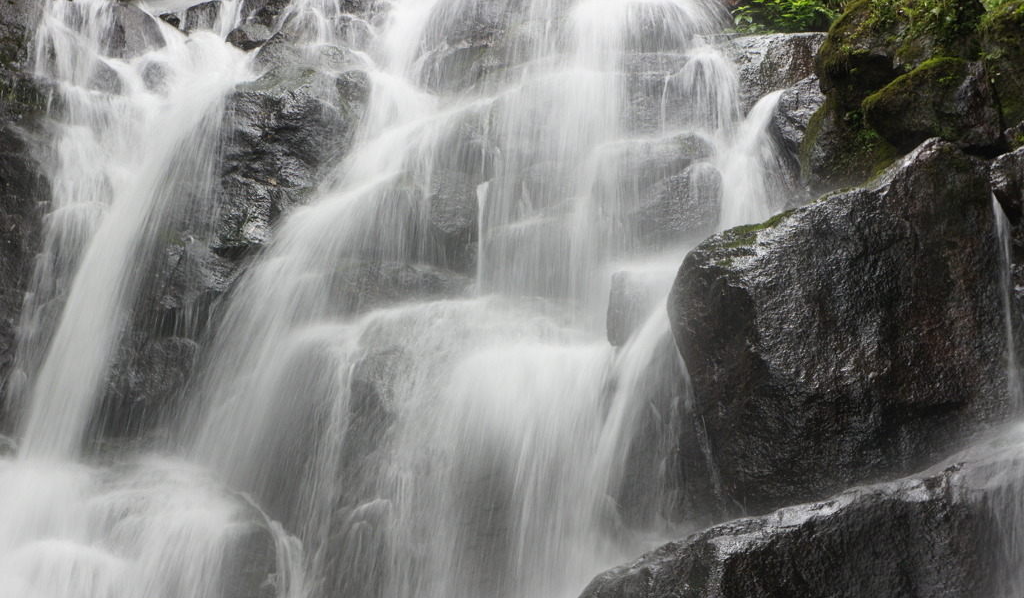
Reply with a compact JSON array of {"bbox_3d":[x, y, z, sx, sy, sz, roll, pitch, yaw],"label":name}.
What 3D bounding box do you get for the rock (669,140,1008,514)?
[{"bbox_3d":[1.570,0.132,11.200,1.520,1.680,1.200,0,2,8],"label":"rock"}]

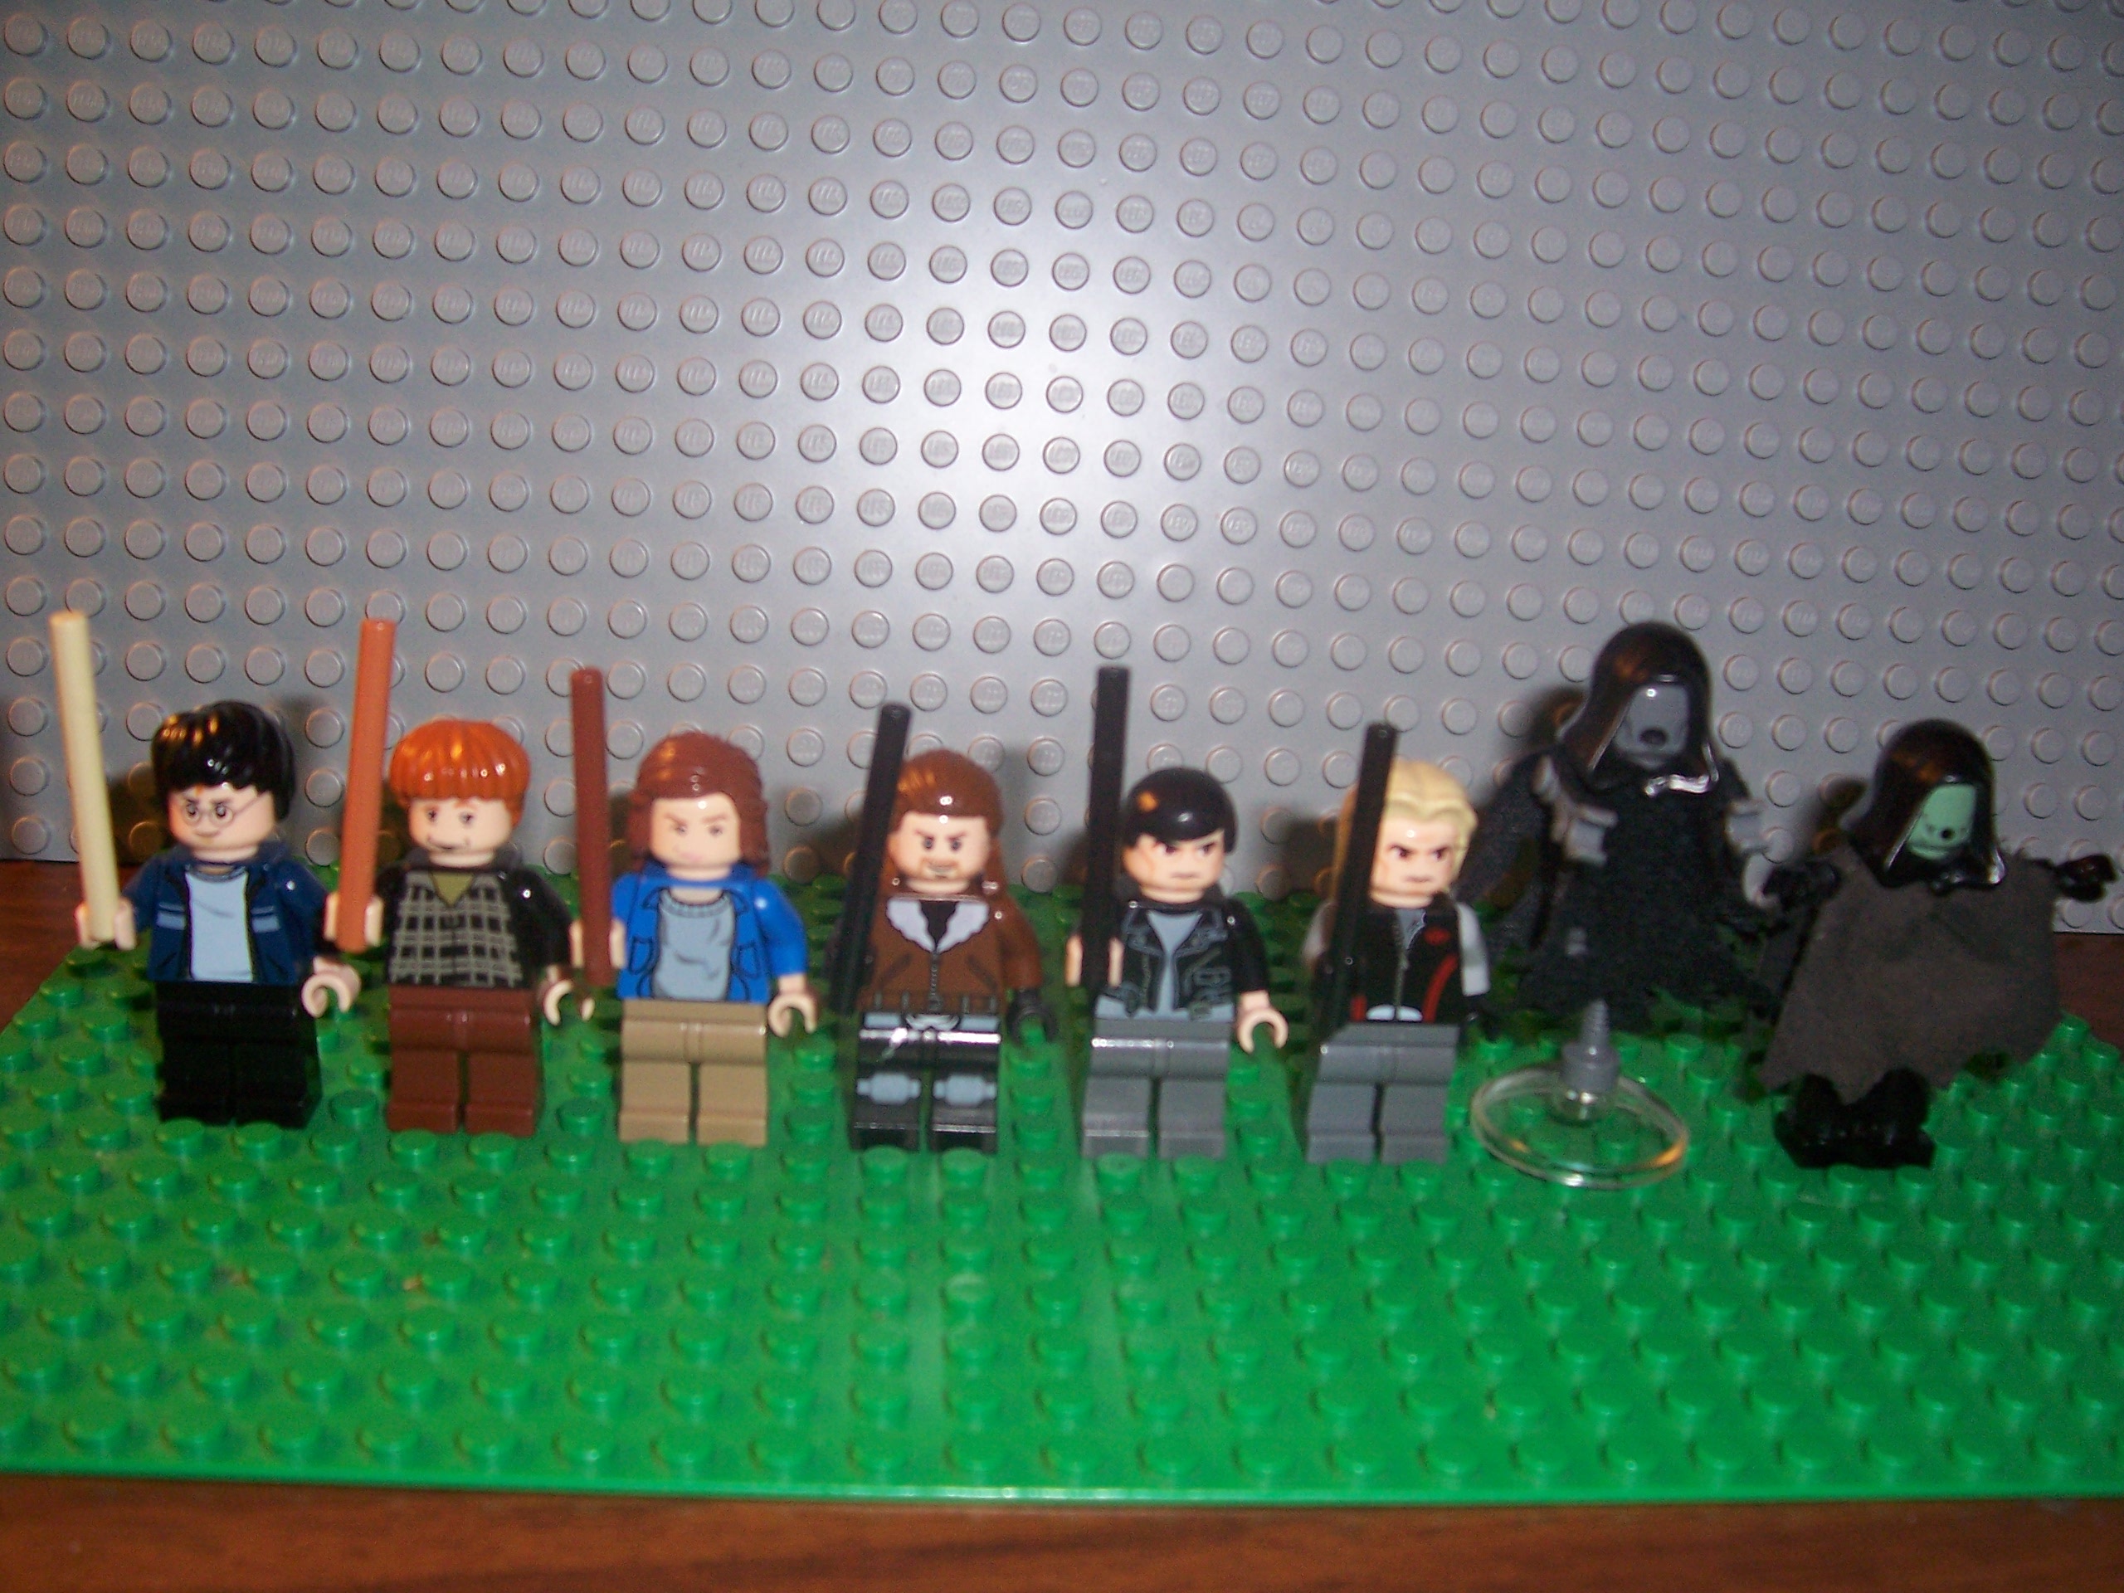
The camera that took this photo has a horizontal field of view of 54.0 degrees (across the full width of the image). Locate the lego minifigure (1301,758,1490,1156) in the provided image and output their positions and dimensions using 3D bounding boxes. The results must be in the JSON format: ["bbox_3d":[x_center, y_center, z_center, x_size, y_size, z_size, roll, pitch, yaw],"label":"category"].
[{"bbox_3d":[0.035,0.019,0.218,0.023,0.043,0.017,2,19,-5],"label":"lego minifigure"}]

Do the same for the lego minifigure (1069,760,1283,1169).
[{"bbox_3d":[0.011,0.018,0.216,0.024,0.042,0.017,2,19,-5],"label":"lego minifigure"}]

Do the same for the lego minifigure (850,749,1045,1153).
[{"bbox_3d":[-0.013,0.017,0.214,0.024,0.043,0.017,2,19,-5],"label":"lego minifigure"}]

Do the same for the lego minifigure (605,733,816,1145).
[{"bbox_3d":[-0.037,0.016,0.212,0.024,0.043,0.017,2,19,-5],"label":"lego minifigure"}]

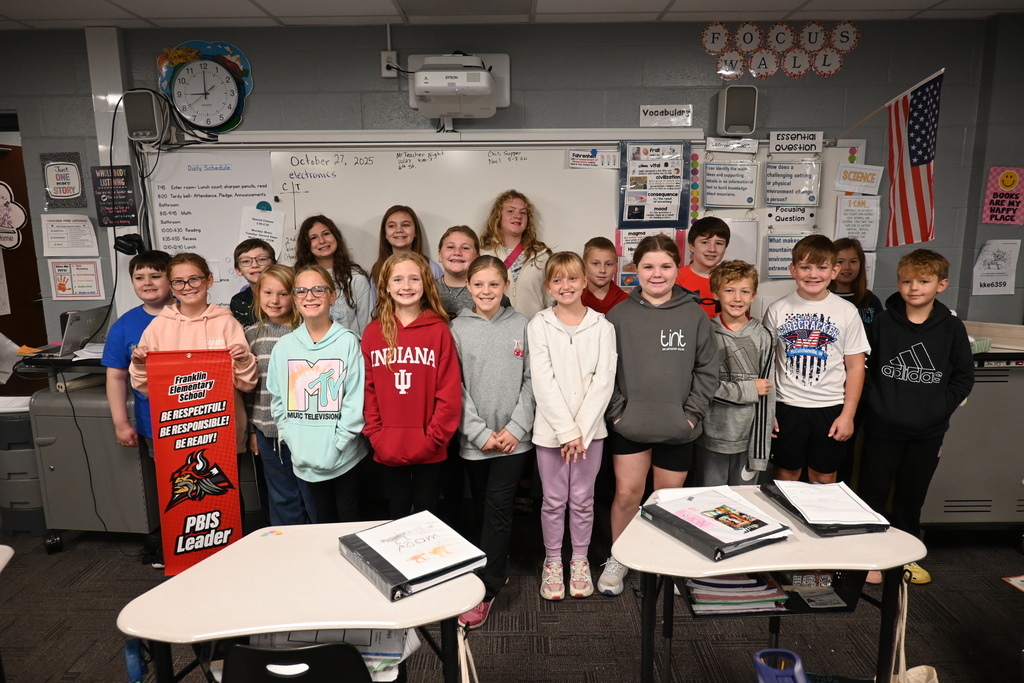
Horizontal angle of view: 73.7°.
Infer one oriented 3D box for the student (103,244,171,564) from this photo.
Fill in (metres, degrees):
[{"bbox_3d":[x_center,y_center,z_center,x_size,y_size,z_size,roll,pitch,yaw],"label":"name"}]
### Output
[{"bbox_3d":[-1.592,0.310,3.074,0.410,1.435,0.290,-3,10,-14],"label":"student"}]

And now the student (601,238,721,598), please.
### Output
[{"bbox_3d":[0.568,0.287,2.659,0.430,1.392,0.290,1,10,11],"label":"student"}]

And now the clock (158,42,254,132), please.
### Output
[{"bbox_3d":[-1.507,-1.253,3.357,0.465,0.445,0.060,-1,10,0],"label":"clock"}]

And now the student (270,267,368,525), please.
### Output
[{"bbox_3d":[-0.736,0.357,2.618,0.380,1.298,0.280,-3,10,-15],"label":"student"}]

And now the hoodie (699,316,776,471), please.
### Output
[{"bbox_3d":[0.913,0.214,2.803,0.320,0.630,0.270,2,10,14],"label":"hoodie"}]

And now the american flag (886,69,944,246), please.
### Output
[{"bbox_3d":[1.602,-0.701,2.764,0.090,0.650,0.400,-1,10,0],"label":"american flag"}]

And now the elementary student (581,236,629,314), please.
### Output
[{"bbox_3d":[0.428,0.256,3.155,0.390,1.466,0.270,0,9,3],"label":"elementary student"}]

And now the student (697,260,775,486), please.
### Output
[{"bbox_3d":[0.879,0.324,2.737,0.370,1.285,0.280,2,10,16],"label":"student"}]

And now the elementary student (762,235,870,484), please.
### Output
[{"bbox_3d":[1.198,0.266,2.769,0.410,1.382,0.280,3,11,21],"label":"elementary student"}]

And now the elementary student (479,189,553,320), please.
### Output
[{"bbox_3d":[0.032,0.136,3.018,0.420,1.580,0.280,-1,10,-3],"label":"elementary student"}]

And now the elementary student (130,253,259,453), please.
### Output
[{"bbox_3d":[-1.206,0.330,2.673,0.440,1.345,0.330,-5,11,-21],"label":"elementary student"}]

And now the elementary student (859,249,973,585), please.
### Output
[{"bbox_3d":[1.569,0.295,2.734,0.410,1.327,0.290,4,11,24],"label":"elementary student"}]

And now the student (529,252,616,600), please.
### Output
[{"bbox_3d":[0.246,0.341,2.825,0.365,1.412,0.270,0,9,2],"label":"student"}]

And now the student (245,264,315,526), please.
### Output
[{"bbox_3d":[-0.964,0.358,2.940,0.320,1.369,0.260,-2,10,-10],"label":"student"}]

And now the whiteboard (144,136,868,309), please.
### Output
[{"bbox_3d":[-0.035,-0.403,3.523,3.670,1.200,0.060,-1,10,0],"label":"whiteboard"}]

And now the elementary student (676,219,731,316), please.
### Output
[{"bbox_3d":[0.921,0.201,3.206,0.410,1.546,0.280,1,10,8],"label":"elementary student"}]

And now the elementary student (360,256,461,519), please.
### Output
[{"bbox_3d":[-0.381,0.360,2.727,0.385,1.421,0.280,-1,9,1],"label":"elementary student"}]

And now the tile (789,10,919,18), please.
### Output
[{"bbox_3d":[1.647,-1.570,3.270,0.600,0.018,0.135,-1,9,0],"label":"tile"}]

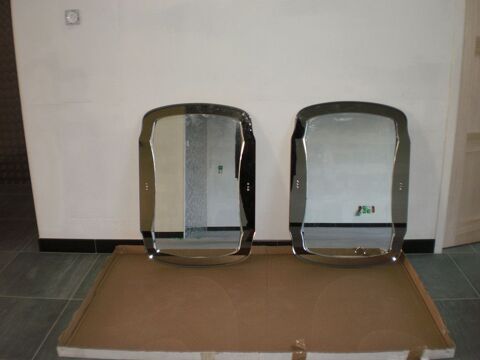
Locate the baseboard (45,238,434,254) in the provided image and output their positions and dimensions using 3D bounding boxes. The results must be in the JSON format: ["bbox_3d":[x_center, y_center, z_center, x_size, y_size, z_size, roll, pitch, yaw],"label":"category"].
[{"bbox_3d":[-0.017,0.348,2.611,2.060,0.080,0.014,0,18,2],"label":"baseboard"}]

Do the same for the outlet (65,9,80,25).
[{"bbox_3d":[-0.760,-0.740,2.273,0.075,0.075,0.015,0,18,2],"label":"outlet"}]

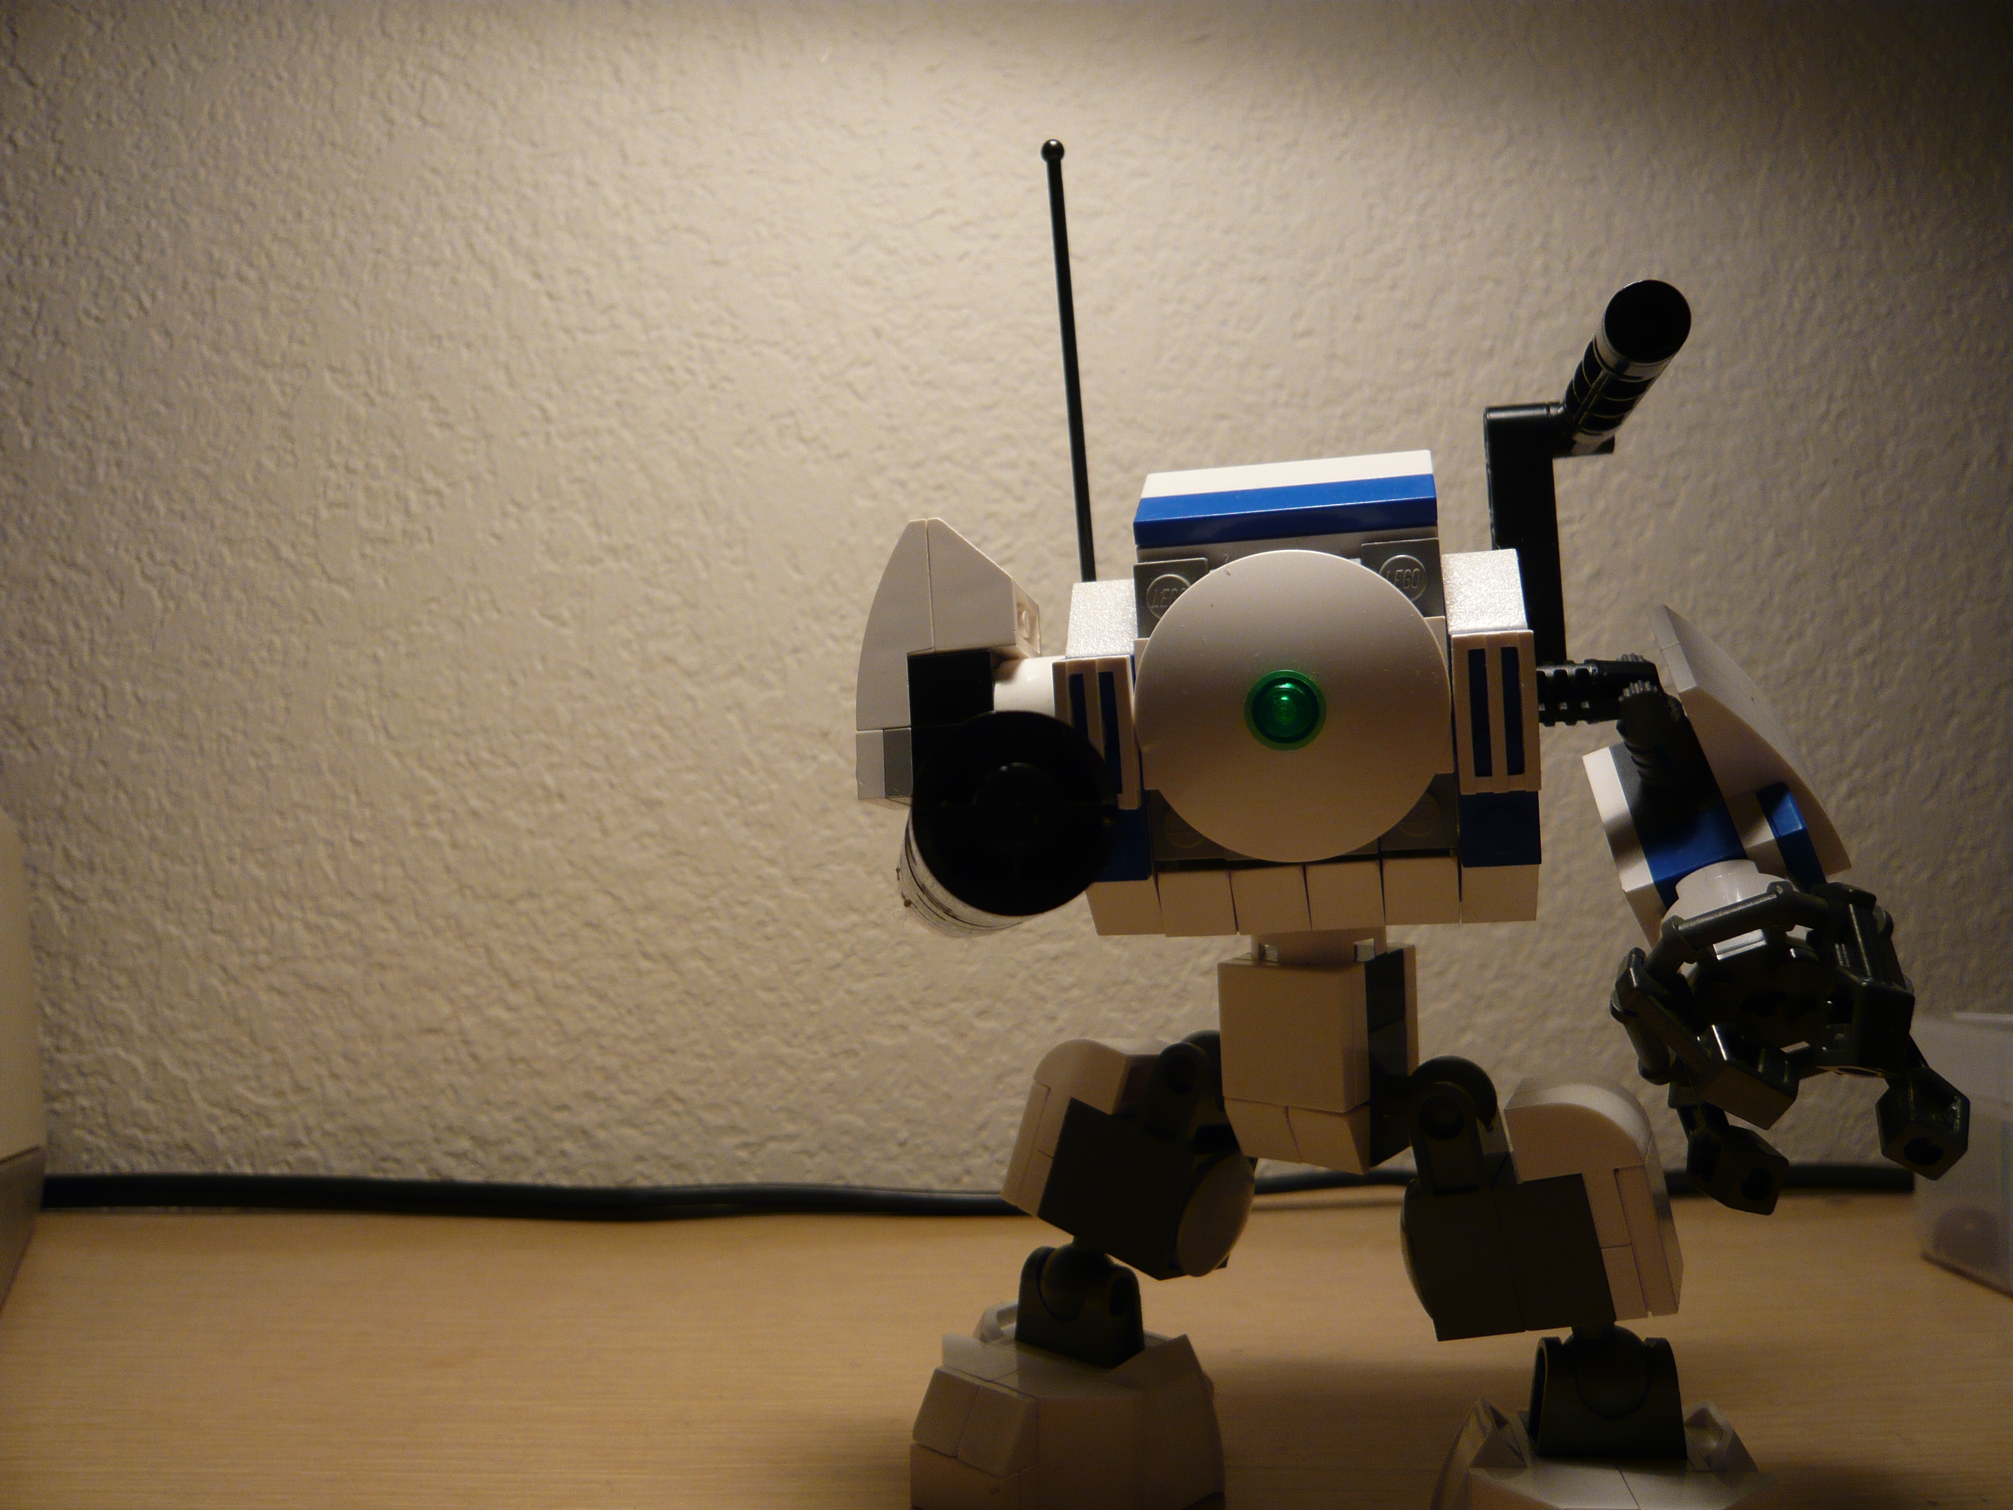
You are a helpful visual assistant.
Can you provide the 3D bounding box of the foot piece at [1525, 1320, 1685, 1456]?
[{"bbox_3d":[0.069,0.073,0.189,0.016,0.014,0.009,0,0,9],"label":"foot piece"}]

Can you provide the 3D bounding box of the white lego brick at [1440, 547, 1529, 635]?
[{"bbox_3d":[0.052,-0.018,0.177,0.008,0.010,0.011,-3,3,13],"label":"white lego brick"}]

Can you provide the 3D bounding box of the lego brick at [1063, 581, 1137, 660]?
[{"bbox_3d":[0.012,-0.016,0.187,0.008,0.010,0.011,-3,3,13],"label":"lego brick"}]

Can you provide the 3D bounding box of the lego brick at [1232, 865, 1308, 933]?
[{"bbox_3d":[0.029,0.016,0.179,0.008,0.008,0.006,-3,6,13],"label":"lego brick"}]

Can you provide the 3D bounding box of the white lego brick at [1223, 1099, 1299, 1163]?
[{"bbox_3d":[0.031,0.045,0.195,0.008,0.008,0.007,-1,4,39],"label":"white lego brick"}]

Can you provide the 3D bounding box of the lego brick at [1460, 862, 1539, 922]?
[{"bbox_3d":[0.052,0.014,0.174,0.008,0.008,0.006,-3,6,13],"label":"lego brick"}]

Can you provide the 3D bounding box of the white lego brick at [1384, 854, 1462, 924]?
[{"bbox_3d":[0.045,0.015,0.176,0.008,0.008,0.006,-3,6,13],"label":"white lego brick"}]

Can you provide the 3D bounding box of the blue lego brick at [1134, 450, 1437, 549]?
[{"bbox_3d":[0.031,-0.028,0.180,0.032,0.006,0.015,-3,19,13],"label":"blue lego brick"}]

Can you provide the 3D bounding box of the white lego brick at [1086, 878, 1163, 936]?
[{"bbox_3d":[0.013,0.017,0.183,0.008,0.008,0.006,-3,6,13],"label":"white lego brick"}]

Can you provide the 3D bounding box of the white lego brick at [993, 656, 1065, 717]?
[{"bbox_3d":[0.004,-0.003,0.187,0.010,0.016,0.016,-3,6,13],"label":"white lego brick"}]

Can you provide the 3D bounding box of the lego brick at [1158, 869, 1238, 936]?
[{"bbox_3d":[0.021,0.016,0.181,0.008,0.008,0.007,-3,3,13],"label":"lego brick"}]

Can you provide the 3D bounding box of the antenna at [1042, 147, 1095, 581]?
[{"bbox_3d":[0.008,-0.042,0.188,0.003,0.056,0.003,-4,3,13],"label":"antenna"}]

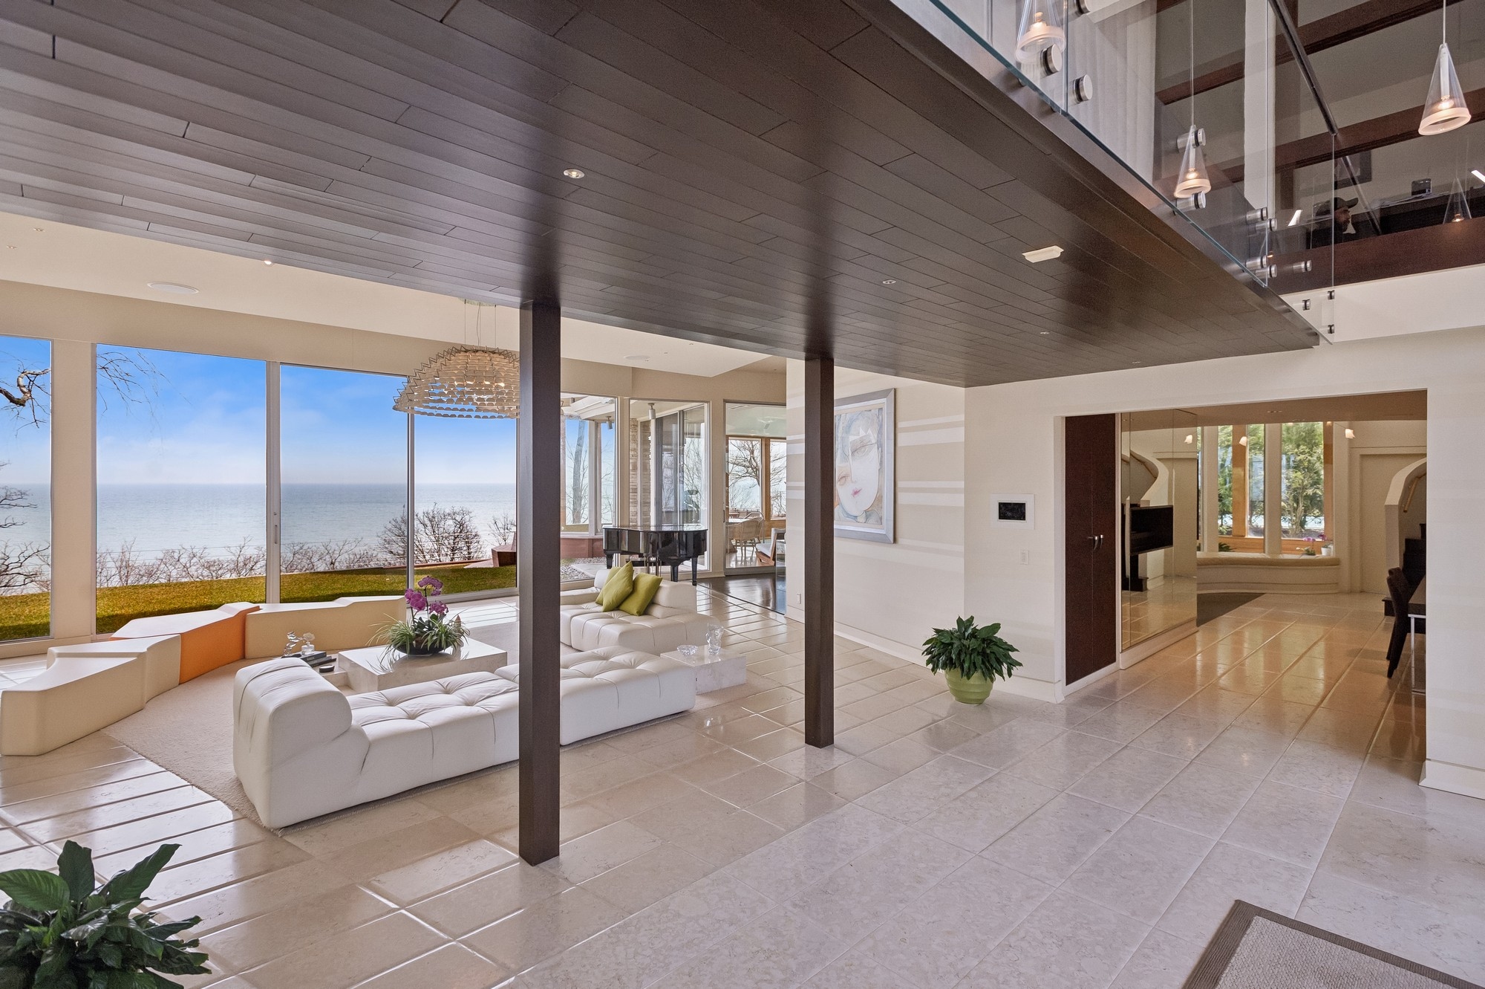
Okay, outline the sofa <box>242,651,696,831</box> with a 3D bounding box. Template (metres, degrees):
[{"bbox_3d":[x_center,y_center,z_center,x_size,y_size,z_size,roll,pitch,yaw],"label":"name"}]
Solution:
[{"bbox_3d":[-1.721,1.337,4.887,2.763,0.678,0.986,-1,1,-43],"label":"sofa"}]

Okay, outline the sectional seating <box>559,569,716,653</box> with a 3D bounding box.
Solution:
[{"bbox_3d":[-1.393,1.278,7.985,1.232,0.686,1.901,-1,1,-43],"label":"sectional seating"}]

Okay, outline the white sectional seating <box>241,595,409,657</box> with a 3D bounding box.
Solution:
[{"bbox_3d":[-4.469,1.381,7.651,1.478,0.493,0.669,-1,1,-28],"label":"white sectional seating"}]

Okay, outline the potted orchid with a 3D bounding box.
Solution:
[{"bbox_3d":[-2.861,1.070,6.303,0.774,0.686,0.704,0,1,0],"label":"potted orchid"}]

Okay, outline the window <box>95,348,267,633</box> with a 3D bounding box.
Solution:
[{"bbox_3d":[-6.380,-0.051,8.032,0.106,3.098,1.540,1,1,45],"label":"window"}]

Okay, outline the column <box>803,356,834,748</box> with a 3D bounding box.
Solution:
[{"bbox_3d":[0.527,0.375,4.753,0.134,2.605,0.134,-1,1,-43],"label":"column"}]

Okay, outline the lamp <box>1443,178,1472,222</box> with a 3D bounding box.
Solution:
[{"bbox_3d":[4.393,-1.790,4.300,0.190,0.300,0.190,0,1,0],"label":"lamp"}]

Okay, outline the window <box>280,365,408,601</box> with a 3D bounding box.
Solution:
[{"bbox_3d":[-5.200,-0.072,9.224,0.106,3.098,1.528,1,1,45],"label":"window"}]

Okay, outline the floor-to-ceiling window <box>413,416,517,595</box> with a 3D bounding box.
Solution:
[{"bbox_3d":[-4.080,-0.092,10.356,0.106,3.098,1.561,1,1,45],"label":"floor-to-ceiling window"}]

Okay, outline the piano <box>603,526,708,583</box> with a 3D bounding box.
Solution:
[{"bbox_3d":[-1.461,1.061,11.900,1.514,0.986,1.443,0,1,23],"label":"piano"}]

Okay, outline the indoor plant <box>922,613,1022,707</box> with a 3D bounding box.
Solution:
[{"bbox_3d":[1.847,1.318,5.673,0.774,0.686,0.739,0,1,0],"label":"indoor plant"}]

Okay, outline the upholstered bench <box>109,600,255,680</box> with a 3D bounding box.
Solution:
[{"bbox_3d":[-5.333,1.403,6.661,0.827,0.484,1.285,0,1,-3],"label":"upholstered bench"}]

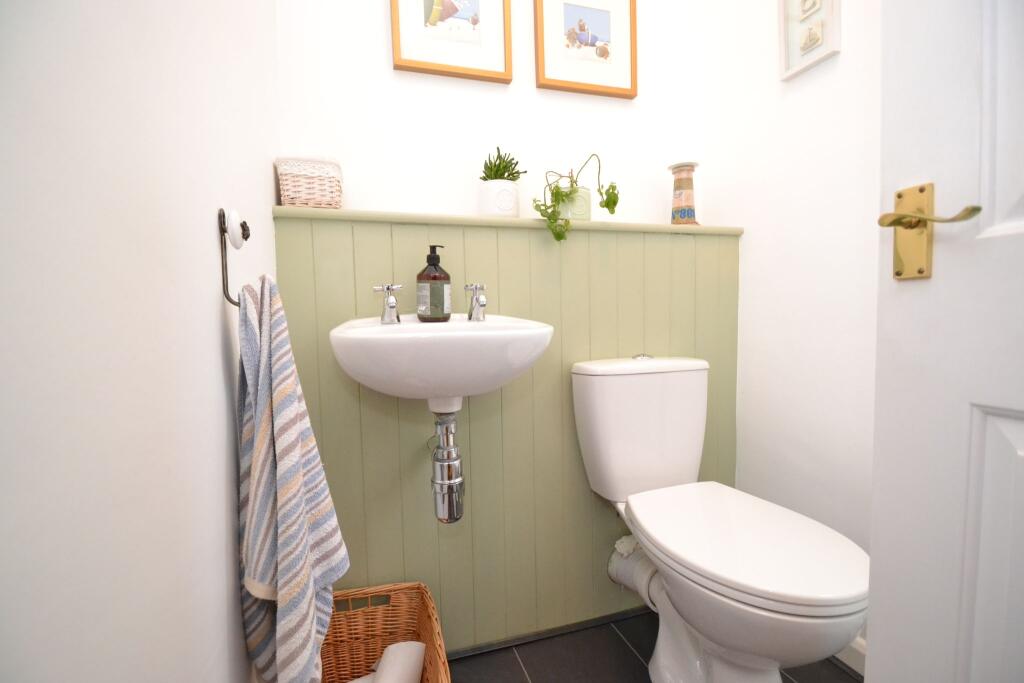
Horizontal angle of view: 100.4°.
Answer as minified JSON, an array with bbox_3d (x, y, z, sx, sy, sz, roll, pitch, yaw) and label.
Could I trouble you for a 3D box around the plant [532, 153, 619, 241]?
[{"bbox_3d":[0.171,-0.380,1.133,0.252,0.241,0.145,-2,4,-16],"label":"plant"}]

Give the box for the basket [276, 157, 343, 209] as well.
[{"bbox_3d":[-0.455,-0.346,0.982,0.132,0.110,0.100,-2,4,-16],"label":"basket"}]

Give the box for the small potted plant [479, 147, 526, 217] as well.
[{"bbox_3d":[-0.022,-0.404,1.100,0.130,0.192,0.110,-2,4,-16],"label":"small potted plant"}]

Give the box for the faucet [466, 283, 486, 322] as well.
[{"bbox_3d":[-0.079,-0.090,0.970,0.048,0.086,0.095,-2,4,-16],"label":"faucet"}]

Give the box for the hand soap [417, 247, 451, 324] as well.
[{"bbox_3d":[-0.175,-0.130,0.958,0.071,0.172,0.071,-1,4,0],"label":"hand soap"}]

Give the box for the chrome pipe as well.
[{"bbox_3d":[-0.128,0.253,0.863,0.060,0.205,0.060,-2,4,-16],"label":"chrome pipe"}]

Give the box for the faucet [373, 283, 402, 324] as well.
[{"bbox_3d":[-0.265,-0.083,0.916,0.062,0.086,0.100,-2,4,-16],"label":"faucet"}]

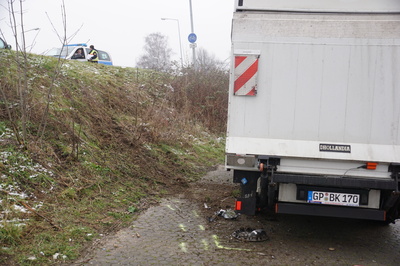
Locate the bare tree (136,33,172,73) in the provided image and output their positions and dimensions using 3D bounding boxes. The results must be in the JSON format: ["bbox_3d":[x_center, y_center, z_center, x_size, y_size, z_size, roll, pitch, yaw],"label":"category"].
[{"bbox_3d":[-6.050,-10.105,62.000,4.900,6.800,4.700,-2,6,0],"label":"bare tree"}]

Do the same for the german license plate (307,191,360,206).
[{"bbox_3d":[1.395,0.687,4.860,0.520,0.120,0.020,2,7,7],"label":"german license plate"}]

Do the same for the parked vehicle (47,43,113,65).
[{"bbox_3d":[-5.750,-3.020,20.800,1.820,1.670,4.500,1,7,25],"label":"parked vehicle"}]

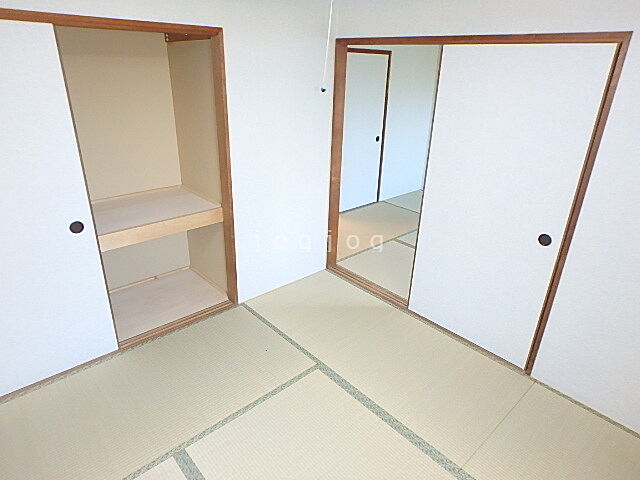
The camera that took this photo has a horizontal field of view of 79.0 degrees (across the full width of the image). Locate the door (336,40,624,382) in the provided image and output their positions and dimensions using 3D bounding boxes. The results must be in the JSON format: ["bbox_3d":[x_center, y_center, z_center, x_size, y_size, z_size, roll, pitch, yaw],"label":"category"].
[{"bbox_3d":[0.701,-0.301,2.537,0.090,1.810,1.710,-20,32,-39],"label":"door"}]

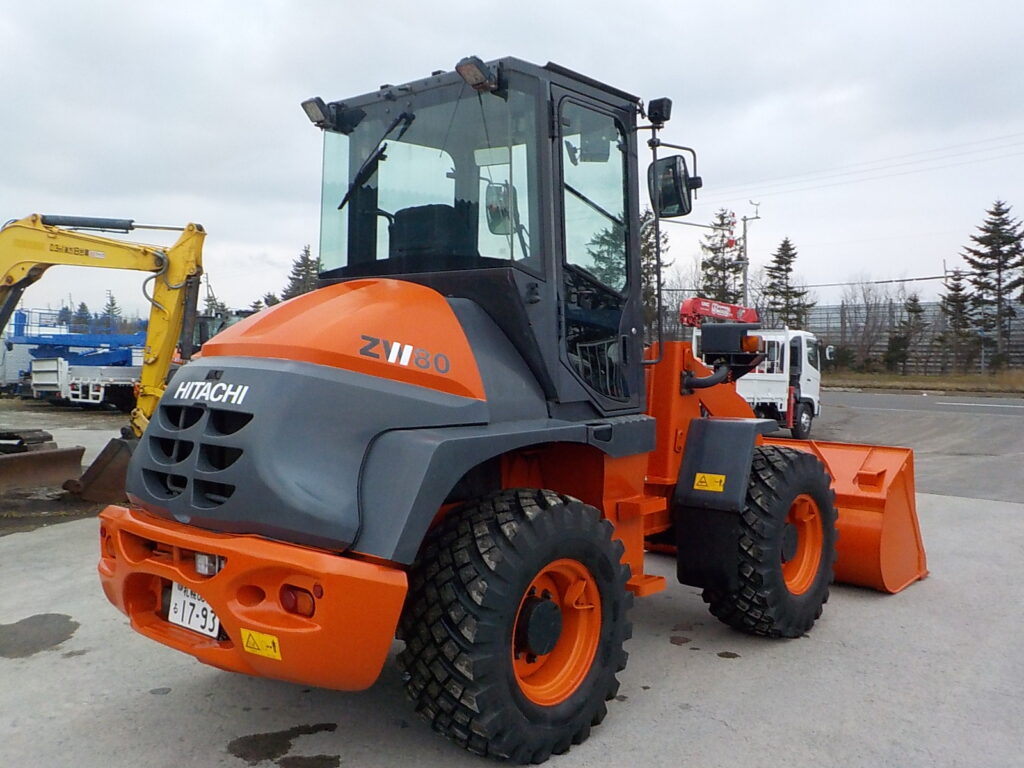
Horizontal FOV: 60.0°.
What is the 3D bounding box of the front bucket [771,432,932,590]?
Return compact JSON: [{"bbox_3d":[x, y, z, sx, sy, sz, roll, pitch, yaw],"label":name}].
[{"bbox_3d":[2.025,0.926,6.891,2.040,0.970,0.960,1,2,43],"label":"front bucket"}]

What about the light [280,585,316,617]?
[{"bbox_3d":[-0.642,0.658,2.705,0.122,0.088,0.050,1,2,29],"label":"light"}]

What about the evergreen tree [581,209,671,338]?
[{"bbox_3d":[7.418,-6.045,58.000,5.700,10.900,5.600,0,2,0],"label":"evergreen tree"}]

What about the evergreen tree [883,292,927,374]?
[{"bbox_3d":[25.337,-3.243,57.000,2.800,5.300,2.800,0,2,24],"label":"evergreen tree"}]

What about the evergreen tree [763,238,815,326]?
[{"bbox_3d":[18.581,-4.805,60.115,3.700,10.340,3.700,0,1,0],"label":"evergreen tree"}]

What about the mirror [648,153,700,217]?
[{"bbox_3d":[0.831,-1.022,4.581,0.130,0.310,0.200,-1,1,-32],"label":"mirror"}]

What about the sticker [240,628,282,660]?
[{"bbox_3d":[-0.784,0.815,2.775,0.158,0.080,0.003,1,14,30],"label":"sticker"}]

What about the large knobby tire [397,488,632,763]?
[{"bbox_3d":[0.049,0.947,3.521,0.400,1.060,1.060,1,2,40],"label":"large knobby tire"}]

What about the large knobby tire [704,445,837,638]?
[{"bbox_3d":[1.440,0.866,4.915,0.385,1.040,1.040,1,2,43],"label":"large knobby tire"}]

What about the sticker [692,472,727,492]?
[{"bbox_3d":[1.073,0.535,4.810,0.180,0.090,0.004,2,-15,43],"label":"sticker"}]

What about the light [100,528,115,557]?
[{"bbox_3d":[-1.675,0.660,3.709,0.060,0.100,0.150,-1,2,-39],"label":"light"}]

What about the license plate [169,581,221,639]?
[{"bbox_3d":[-1.122,0.783,3.134,0.330,0.165,0.010,1,-4,41],"label":"license plate"}]

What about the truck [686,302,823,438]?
[{"bbox_3d":[3.881,-0.294,17.870,2.200,2.950,7.400,1,2,37],"label":"truck"}]

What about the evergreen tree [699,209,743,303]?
[{"bbox_3d":[14.111,-5.771,60.136,3.800,12.190,3.800,0,1,0],"label":"evergreen tree"}]

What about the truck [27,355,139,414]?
[{"bbox_3d":[-12.507,-0.177,28.272,2.050,1.950,5.000,1,2,40],"label":"truck"}]

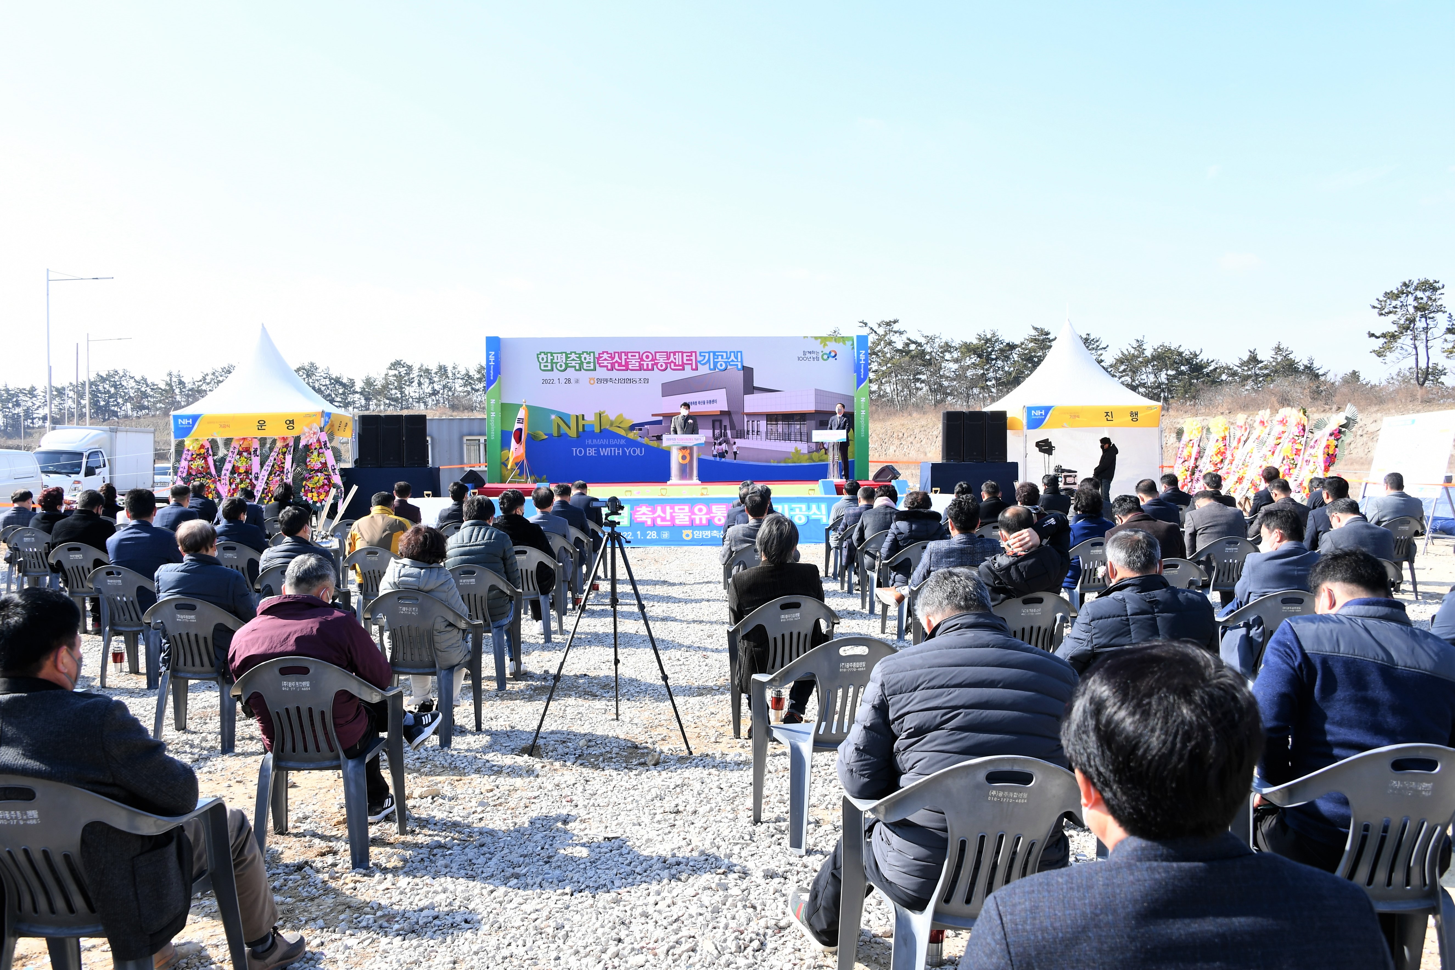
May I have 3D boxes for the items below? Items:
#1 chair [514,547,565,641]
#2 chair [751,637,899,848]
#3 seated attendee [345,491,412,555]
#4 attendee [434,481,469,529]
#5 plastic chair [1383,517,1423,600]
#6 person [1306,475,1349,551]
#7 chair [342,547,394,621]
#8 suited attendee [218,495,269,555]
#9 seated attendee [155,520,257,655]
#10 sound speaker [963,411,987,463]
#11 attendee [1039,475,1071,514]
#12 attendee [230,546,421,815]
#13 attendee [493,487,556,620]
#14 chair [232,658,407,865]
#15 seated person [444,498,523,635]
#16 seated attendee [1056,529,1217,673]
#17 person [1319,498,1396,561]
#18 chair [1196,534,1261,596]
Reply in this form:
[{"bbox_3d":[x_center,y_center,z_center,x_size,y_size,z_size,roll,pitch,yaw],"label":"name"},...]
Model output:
[{"bbox_3d":[-1.581,0.841,8.915,0.560,0.790,0.560,0,1,-1],"label":"chair"},{"bbox_3d":[0.394,0.911,4.167,0.555,0.780,0.530,-1,2,-12],"label":"chair"},{"bbox_3d":[-2.656,0.645,8.873,0.540,1.240,0.820,0,2,2],"label":"seated attendee"},{"bbox_3d":[-2.873,0.567,12.372,0.486,1.235,0.709,0,1,3],"label":"attendee"},{"bbox_3d":[6.398,0.691,10.937,0.555,0.780,0.530,0,2,-2],"label":"plastic chair"},{"bbox_3d":[4.994,0.553,9.522,0.540,1.280,0.820,-1,2,-14],"label":"person"},{"bbox_3d":[-2.761,0.858,8.960,0.560,0.800,0.550,-1,2,-8],"label":"chair"},{"bbox_3d":[-4.083,0.673,9.768,0.520,1.150,0.780,0,2,2],"label":"suited attendee"},{"bbox_3d":[-2.665,0.745,6.075,0.560,1.210,0.820,0,2,4],"label":"seated attendee"},{"bbox_3d":[5.404,-1.046,24.700,0.450,1.120,0.450,0,1,0],"label":"sound speaker"},{"bbox_3d":[3.903,0.488,13.714,0.520,1.220,0.750,0,1,0],"label":"attendee"},{"bbox_3d":[-1.485,0.798,4.386,0.660,1.190,0.820,0,2,4],"label":"attendee"},{"bbox_3d":[-1.596,0.626,9.145,0.560,1.210,0.760,0,1,0],"label":"attendee"},{"bbox_3d":[-1.451,0.943,4.048,0.560,0.790,0.560,0,1,-3],"label":"chair"},{"bbox_3d":[-1.541,0.673,7.269,0.506,1.225,0.709,0,1,-2],"label":"seated person"},{"bbox_3d":[1.466,0.747,4.406,0.600,1.190,0.800,-1,2,-4],"label":"seated attendee"},{"bbox_3d":[4.149,0.648,7.721,0.540,1.160,0.820,0,2,-8],"label":"person"},{"bbox_3d":[3.979,0.796,8.995,0.562,0.800,0.537,0,1,14],"label":"chair"}]

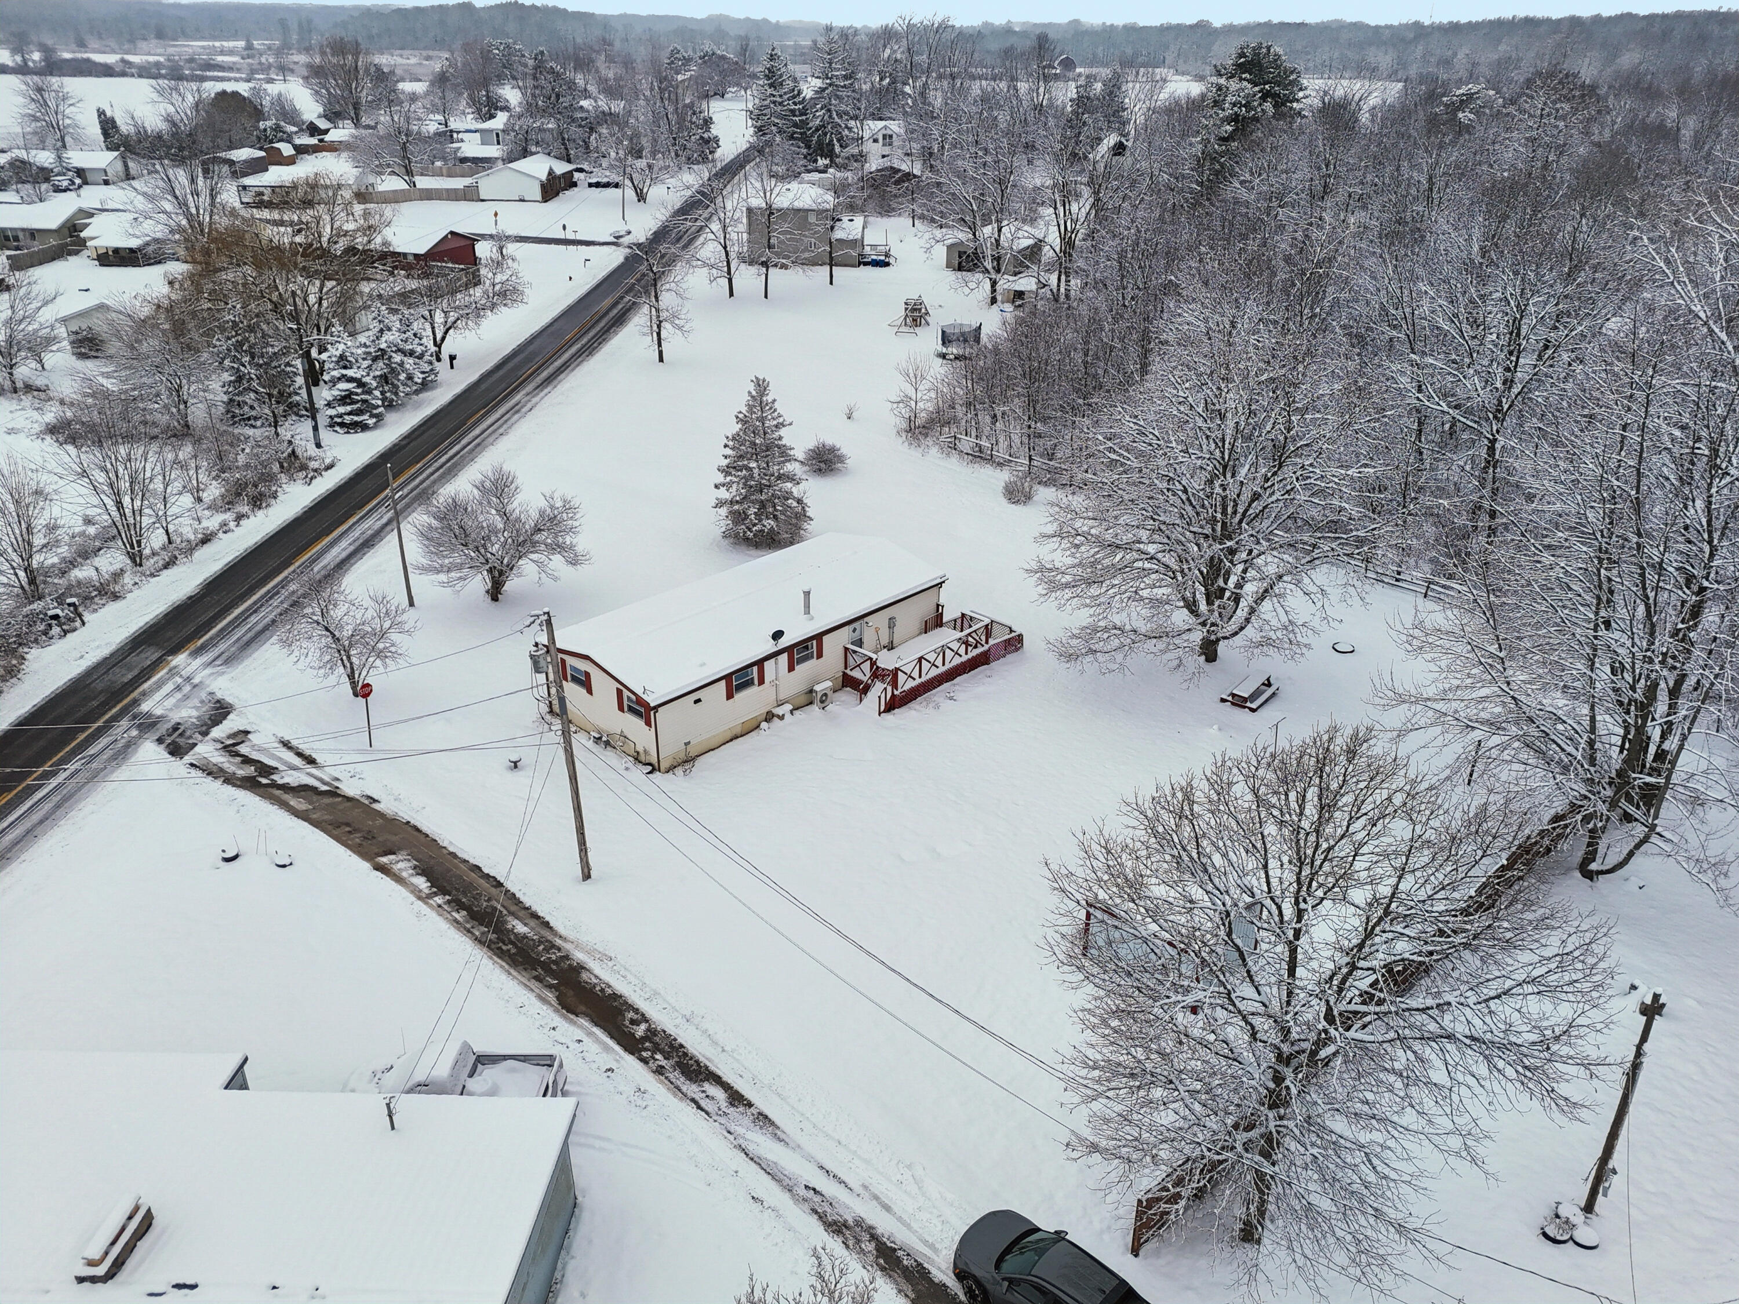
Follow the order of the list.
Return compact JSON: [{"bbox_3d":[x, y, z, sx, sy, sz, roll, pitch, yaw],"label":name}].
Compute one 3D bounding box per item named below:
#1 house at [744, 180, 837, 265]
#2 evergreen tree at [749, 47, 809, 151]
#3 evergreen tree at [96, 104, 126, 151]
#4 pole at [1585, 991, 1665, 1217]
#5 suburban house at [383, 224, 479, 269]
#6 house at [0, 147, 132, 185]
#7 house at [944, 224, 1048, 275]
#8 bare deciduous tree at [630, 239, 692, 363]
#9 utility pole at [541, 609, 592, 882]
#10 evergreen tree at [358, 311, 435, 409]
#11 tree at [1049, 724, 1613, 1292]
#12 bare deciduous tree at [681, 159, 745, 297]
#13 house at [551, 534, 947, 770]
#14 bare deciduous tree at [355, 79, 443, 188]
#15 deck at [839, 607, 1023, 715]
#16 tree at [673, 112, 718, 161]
[{"bbox_3d":[-8.998,-49.697,139.515,9.700,8.340,8.730,0,27,0],"label":"house"},{"bbox_3d":[-19.056,-114.496,250.950,11.830,21.340,11.830,0,27,0],"label":"evergreen tree"},{"bbox_3d":[-147.799,-100.452,234.470,5.430,10.480,5.430,0,27,0],"label":"evergreen tree"},{"bbox_3d":[16.615,10.102,26.652,0.550,6.901,0.450,7,30,21],"label":"pole"},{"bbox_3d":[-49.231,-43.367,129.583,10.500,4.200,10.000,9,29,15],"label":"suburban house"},{"bbox_3d":[-139.507,-84.398,209.115,18.720,5.330,9.020,0,27,0],"label":"house"},{"bbox_3d":[14.025,-44.171,131.536,8.200,4.500,8.400,16,31,27],"label":"house"},{"bbox_3d":[-17.050,-28.431,97.828,5.000,9.800,5.000,0,28,0],"label":"bare deciduous tree"},{"bbox_3d":[-9.436,3.130,37.800,0.400,10.000,0.400,0,28,0],"label":"utility pole"},{"bbox_3d":[-35.074,-22.093,89.157,5.500,6.700,5.500,0,27,0],"label":"evergreen tree"},{"bbox_3d":[8.944,7.974,25.137,10.400,13.200,10.400,0,28,0],"label":"tree"},{"bbox_3d":[-15.546,-42.304,120.628,7.090,13.200,7.090,0,27,0],"label":"bare deciduous tree"},{"bbox_3d":[-4.829,-0.848,50.916,7.316,3.720,16.142,24,36,38],"label":"house"},{"bbox_3d":[-72.716,-80.392,188.452,13.000,15.200,12.500,0,27,0],"label":"bare deciduous tree"},{"bbox_3d":[2.633,-0.171,52.375,3.290,2.200,9.260,24,35,38],"label":"deck"},{"bbox_3d":[-34.177,-101.188,236.032,8.600,9.500,8.600,0,28,0],"label":"tree"}]

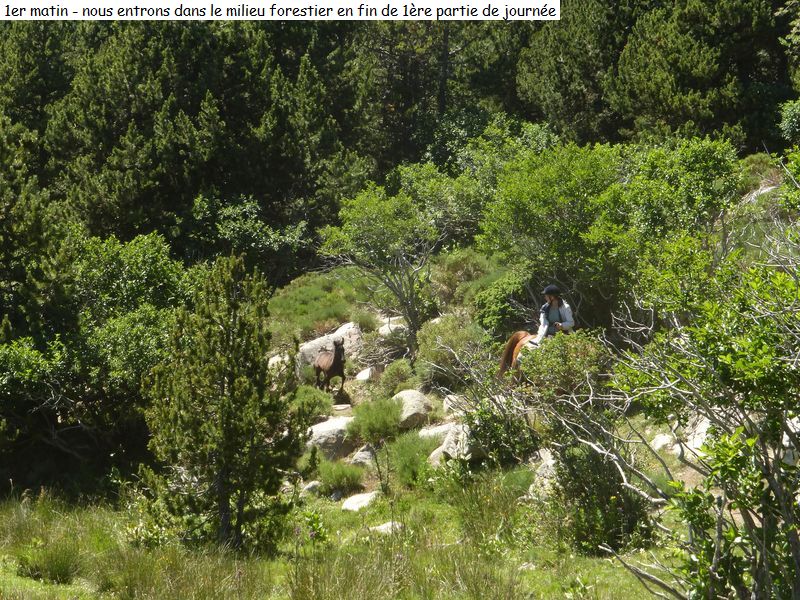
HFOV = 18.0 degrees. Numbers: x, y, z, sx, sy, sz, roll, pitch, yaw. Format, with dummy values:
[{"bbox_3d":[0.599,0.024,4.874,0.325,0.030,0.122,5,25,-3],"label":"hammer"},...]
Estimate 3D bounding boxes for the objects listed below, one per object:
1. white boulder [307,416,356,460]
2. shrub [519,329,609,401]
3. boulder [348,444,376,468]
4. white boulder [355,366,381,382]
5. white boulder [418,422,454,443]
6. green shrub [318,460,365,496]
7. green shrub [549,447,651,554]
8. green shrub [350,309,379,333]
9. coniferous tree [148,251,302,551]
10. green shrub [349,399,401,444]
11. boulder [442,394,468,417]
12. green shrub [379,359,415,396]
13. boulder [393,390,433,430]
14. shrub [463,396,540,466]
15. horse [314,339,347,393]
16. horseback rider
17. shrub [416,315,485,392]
[{"bbox_3d":[-0.973,1.996,36.300,0.780,0.630,0.680,0,0,0],"label":"white boulder"},{"bbox_3d":[2.369,0.935,36.500,1.304,1.043,1.150,0,-1,0],"label":"shrub"},{"bbox_3d":[-0.533,2.224,35.800,0.420,0.340,0.380,0,0,0],"label":"boulder"},{"bbox_3d":[-0.616,1.444,48.500,0.530,0.330,0.420,0,0,0],"label":"white boulder"},{"bbox_3d":[0.558,1.987,37.500,0.580,0.340,0.500,0,0,0],"label":"white boulder"},{"bbox_3d":[-0.778,2.374,33.500,0.610,0.480,0.570,0,0,0],"label":"green shrub"},{"bbox_3d":[2.160,2.138,27.000,1.093,1.179,0.950,0,-1,0],"label":"green shrub"},{"bbox_3d":[-0.789,0.456,56.000,0.622,0.533,0.591,0,1,0],"label":"green shrub"},{"bbox_3d":[-1.811,1.048,26.000,1.610,3.034,1.500,0,-1,0],"label":"coniferous tree"},{"bbox_3d":[-0.384,1.905,39.500,0.847,0.721,0.780,0,-1,0],"label":"green shrub"},{"bbox_3d":[1.016,1.864,44.500,0.530,0.389,0.451,0,1,0],"label":"boulder"},{"bbox_3d":[-0.070,1.538,50.000,0.715,0.754,0.679,0,1,0],"label":"green shrub"},{"bbox_3d":[0.208,1.842,42.000,0.667,0.667,0.650,0,-1,0],"label":"boulder"},{"bbox_3d":[1.390,1.801,34.500,1.068,0.959,0.950,0,-1,0],"label":"shrub"},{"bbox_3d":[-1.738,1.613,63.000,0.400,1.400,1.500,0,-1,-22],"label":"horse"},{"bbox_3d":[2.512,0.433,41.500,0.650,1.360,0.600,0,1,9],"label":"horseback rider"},{"bbox_3d":[0.972,1.030,48.500,1.309,1.502,1.244,0,1,0],"label":"shrub"}]

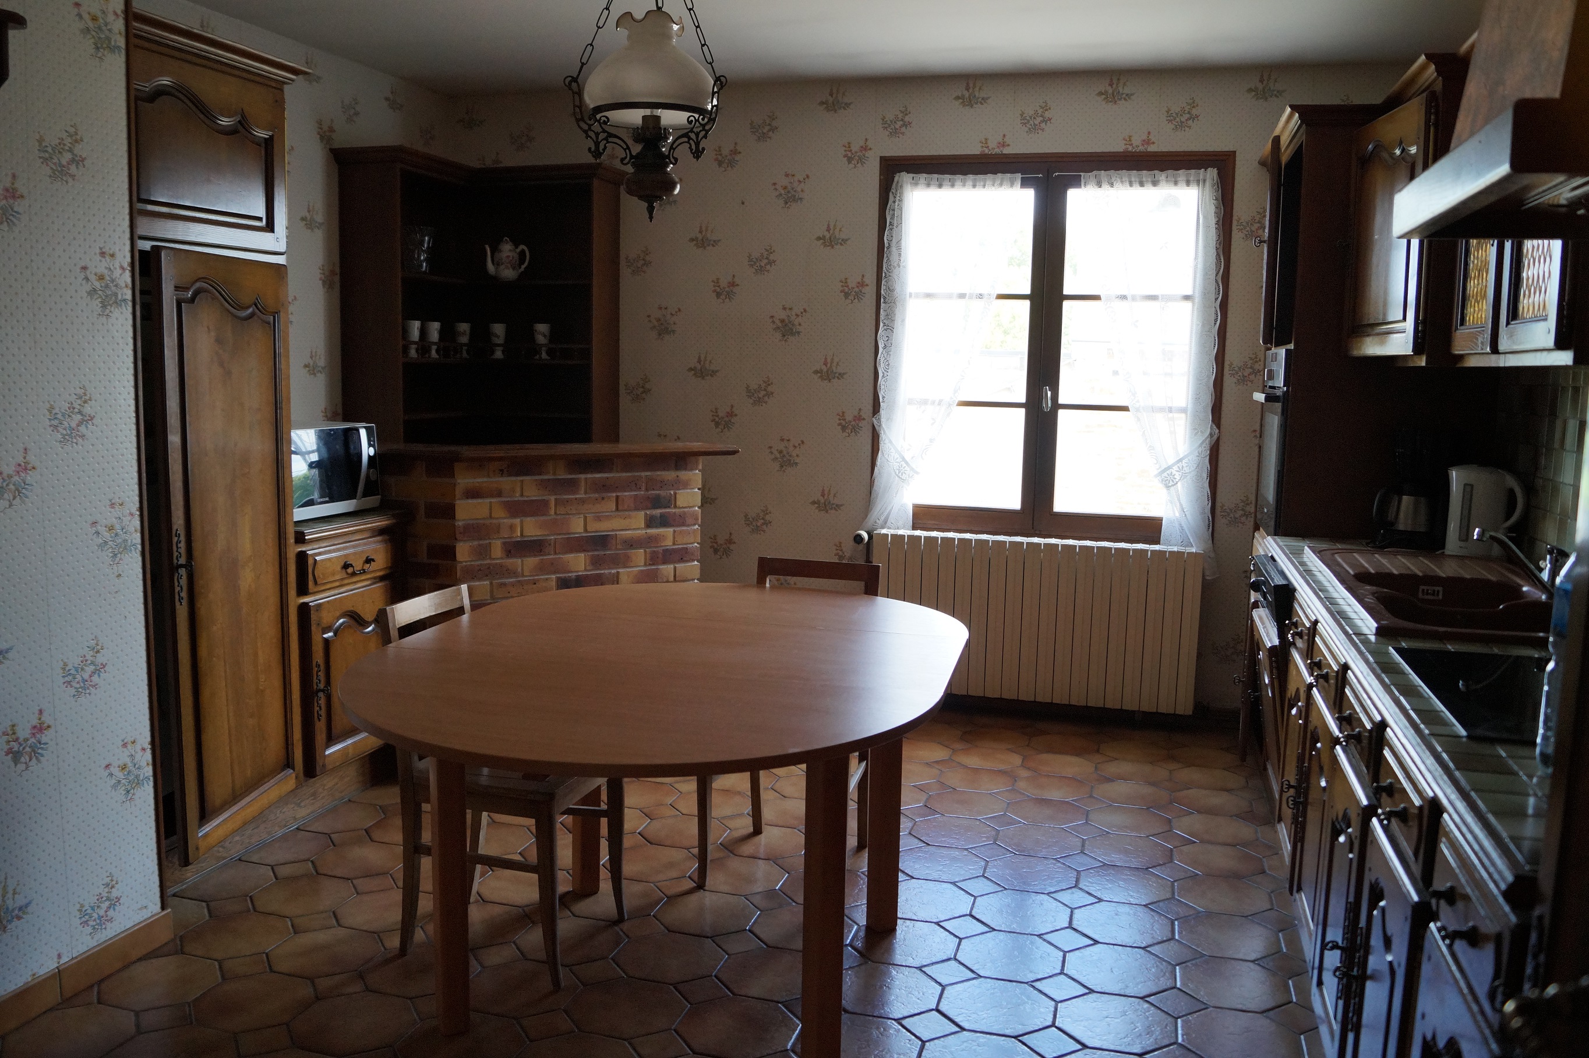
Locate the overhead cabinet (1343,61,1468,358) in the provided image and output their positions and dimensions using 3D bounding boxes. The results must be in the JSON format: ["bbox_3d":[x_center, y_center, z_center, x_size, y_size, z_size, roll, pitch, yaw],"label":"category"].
[{"bbox_3d":[1.740,-0.791,3.104,0.417,0.771,0.511,3,7,16],"label":"overhead cabinet"}]

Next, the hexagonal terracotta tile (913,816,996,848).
[{"bbox_3d":[0.472,0.895,3.509,0.242,0.010,0.242,3,7,16],"label":"hexagonal terracotta tile"}]

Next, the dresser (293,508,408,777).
[{"bbox_3d":[-1.601,0.367,3.684,0.600,0.820,0.530,3,7,16],"label":"dresser"}]

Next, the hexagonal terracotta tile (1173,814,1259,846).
[{"bbox_3d":[1.286,0.922,3.648,0.238,0.012,0.238,3,8,14],"label":"hexagonal terracotta tile"}]

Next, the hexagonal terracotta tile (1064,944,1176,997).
[{"bbox_3d":[0.733,1.000,2.690,0.243,0.012,0.241,3,7,16],"label":"hexagonal terracotta tile"}]

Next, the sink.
[{"bbox_3d":[1.588,0.230,2.907,0.510,0.190,1.196,4,8,16],"label":"sink"}]

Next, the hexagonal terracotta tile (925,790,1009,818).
[{"bbox_3d":[0.544,0.870,3.754,0.242,0.010,0.242,3,7,16],"label":"hexagonal terracotta tile"}]

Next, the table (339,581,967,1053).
[{"bbox_3d":[-0.244,0.632,2.629,1.177,0.763,1.564,3,8,14],"label":"table"}]

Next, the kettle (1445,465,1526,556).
[{"bbox_3d":[1.909,-0.051,3.291,0.210,0.243,0.158,5,7,32],"label":"kettle"}]

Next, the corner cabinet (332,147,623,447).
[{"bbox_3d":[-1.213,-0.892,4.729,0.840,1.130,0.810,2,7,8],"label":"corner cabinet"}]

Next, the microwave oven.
[{"bbox_3d":[-1.622,-0.188,3.789,0.370,0.278,0.490,3,8,18],"label":"microwave oven"}]

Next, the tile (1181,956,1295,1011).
[{"bbox_3d":[0.971,1.007,2.628,0.243,0.012,0.241,3,7,16],"label":"tile"}]

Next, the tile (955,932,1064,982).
[{"bbox_3d":[0.498,0.992,2.749,0.243,0.012,0.241,3,7,16],"label":"tile"}]

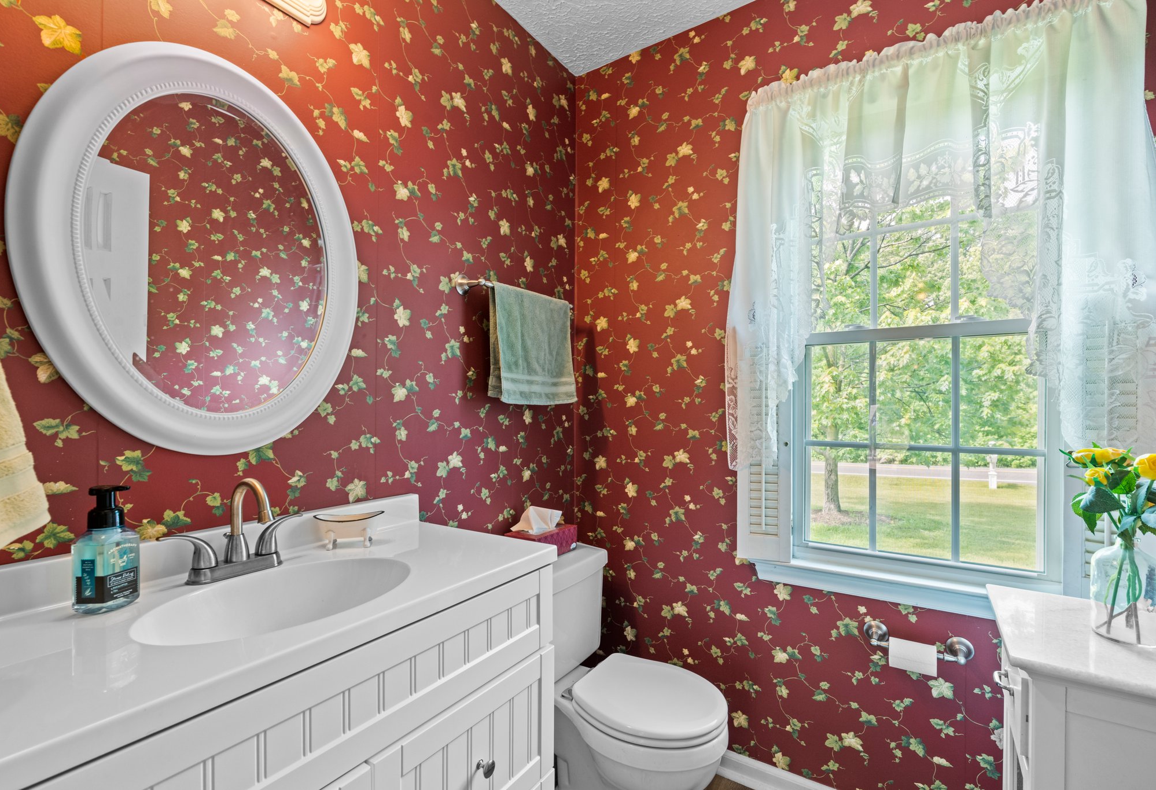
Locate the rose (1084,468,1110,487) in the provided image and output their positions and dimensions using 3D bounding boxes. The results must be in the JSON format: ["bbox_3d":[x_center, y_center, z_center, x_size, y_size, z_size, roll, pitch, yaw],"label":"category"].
[{"bbox_3d":[1.004,0.160,0.955,0.037,0.037,0.037,1,-18,-42],"label":"rose"}]

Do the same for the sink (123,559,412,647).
[{"bbox_3d":[-0.463,0.384,0.787,0.288,0.140,0.385,-1,-2,34],"label":"sink"}]

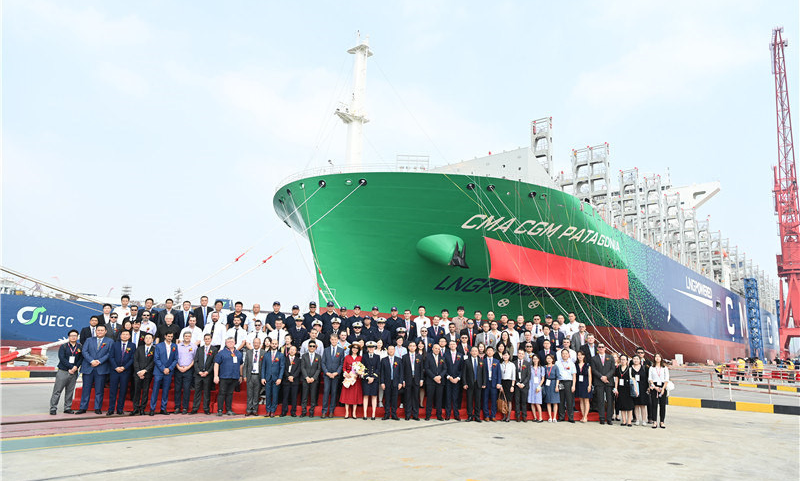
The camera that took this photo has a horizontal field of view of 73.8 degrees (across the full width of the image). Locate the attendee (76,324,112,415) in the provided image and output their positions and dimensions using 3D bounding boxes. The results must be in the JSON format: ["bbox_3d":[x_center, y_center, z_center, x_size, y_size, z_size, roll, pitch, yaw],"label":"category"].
[{"bbox_3d":[-6.475,2.737,11.401,0.620,1.830,0.370,7,-13,-23],"label":"attendee"}]

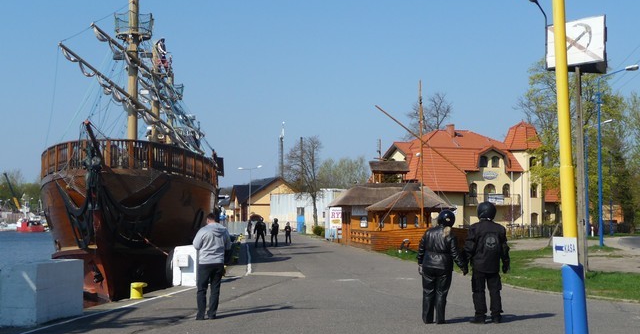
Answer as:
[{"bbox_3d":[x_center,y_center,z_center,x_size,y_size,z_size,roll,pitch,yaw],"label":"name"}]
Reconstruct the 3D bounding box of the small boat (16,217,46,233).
[{"bbox_3d":[-69.508,14.094,245.000,6.900,3.800,2.600,0,-3,-6],"label":"small boat"}]

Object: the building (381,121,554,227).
[{"bbox_3d":[15.489,1.233,109.000,15.300,11.700,11.500,1,-3,-20],"label":"building"}]

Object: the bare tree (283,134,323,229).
[{"bbox_3d":[-1.801,1.943,111.000,4.200,10.800,4.200,0,-3,0],"label":"bare tree"}]

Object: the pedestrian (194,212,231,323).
[{"bbox_3d":[-1.743,1.589,16.432,0.580,1.708,0.380,1,-3,-18],"label":"pedestrian"}]

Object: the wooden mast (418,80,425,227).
[{"bbox_3d":[5.351,-0.684,53.500,0.200,8.100,0.200,0,-3,0],"label":"wooden mast"}]

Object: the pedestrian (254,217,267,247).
[{"bbox_3d":[-3.499,3.827,59.808,0.700,1.763,0.420,0,-3,0],"label":"pedestrian"}]

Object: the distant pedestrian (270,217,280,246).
[{"bbox_3d":[-2.704,3.946,61.767,0.520,1.724,0.380,0,-3,0],"label":"distant pedestrian"}]

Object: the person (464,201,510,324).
[{"bbox_3d":[2.595,1.467,15.822,0.660,1.861,0.400,0,-3,-6],"label":"person"}]

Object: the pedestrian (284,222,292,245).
[{"bbox_3d":[-2.044,4.296,65.961,0.430,1.459,0.330,0,-3,0],"label":"pedestrian"}]

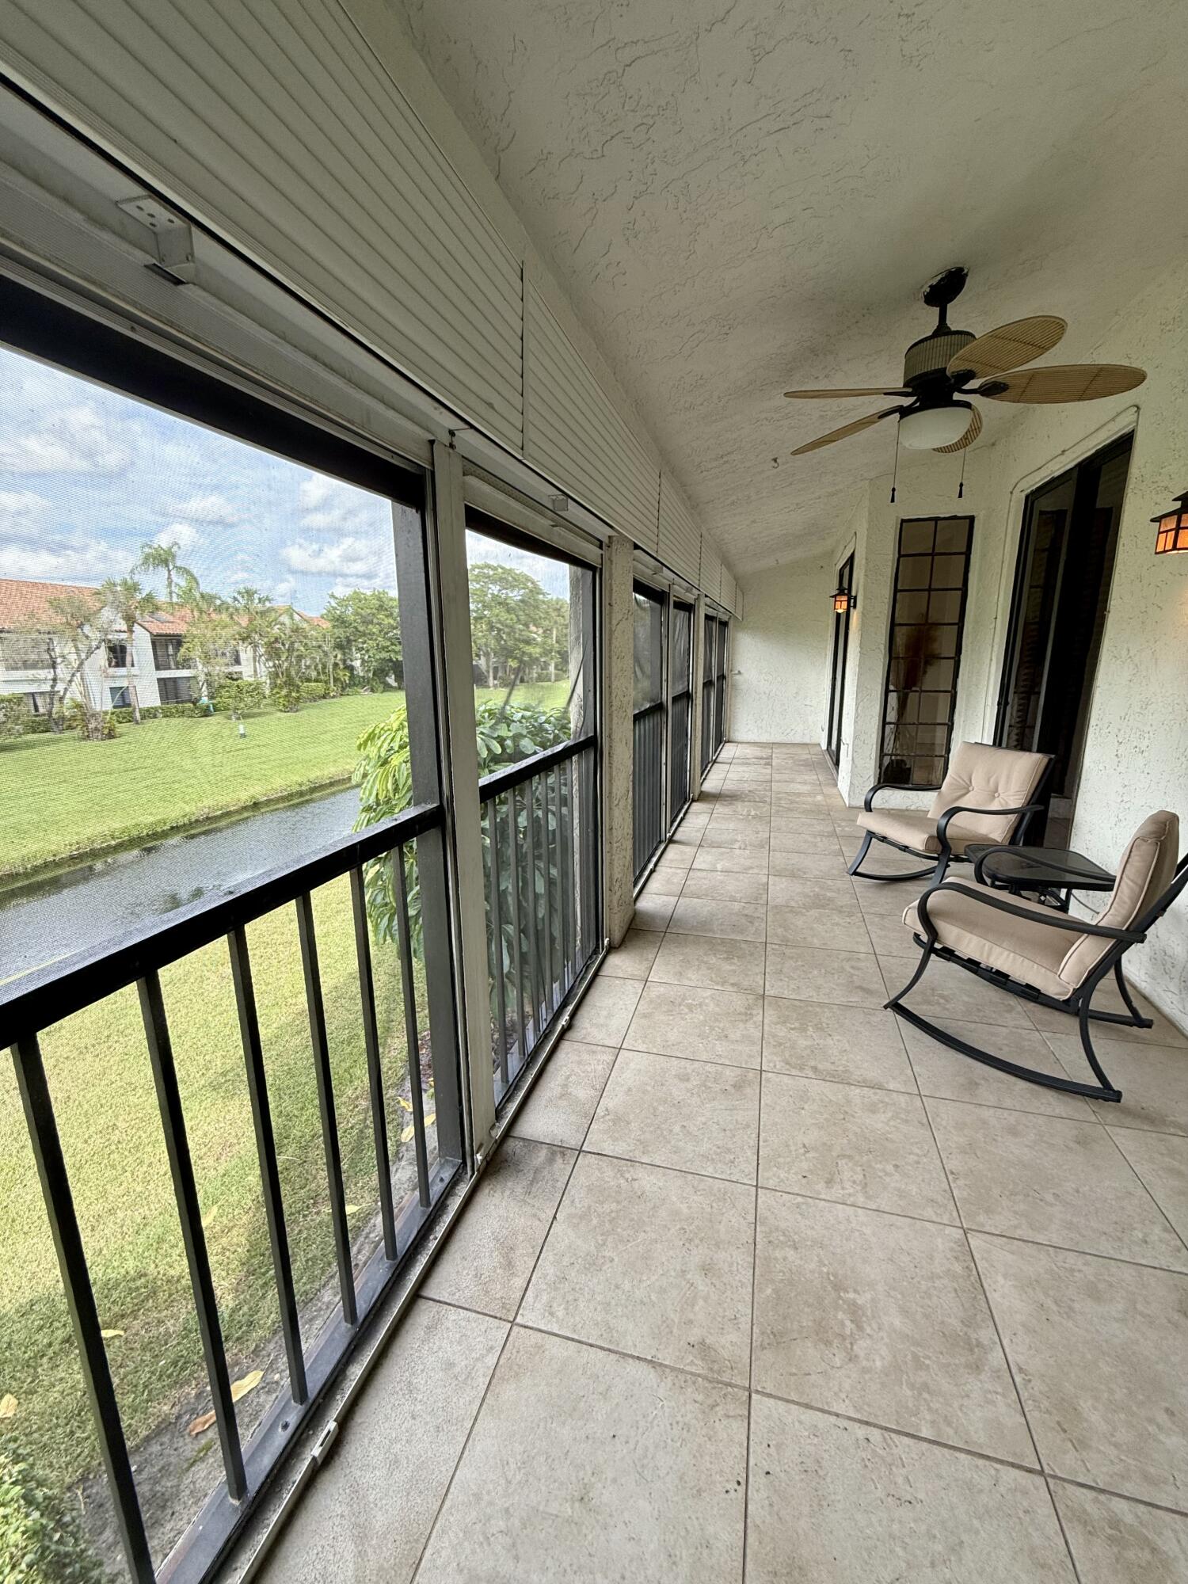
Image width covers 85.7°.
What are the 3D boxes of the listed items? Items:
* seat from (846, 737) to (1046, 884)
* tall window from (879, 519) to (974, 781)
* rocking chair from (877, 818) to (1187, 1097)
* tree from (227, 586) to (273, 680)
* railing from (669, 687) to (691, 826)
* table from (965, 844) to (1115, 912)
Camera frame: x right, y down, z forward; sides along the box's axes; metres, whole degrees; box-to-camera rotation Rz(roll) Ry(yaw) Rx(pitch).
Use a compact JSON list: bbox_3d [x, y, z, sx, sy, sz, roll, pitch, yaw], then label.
[{"bbox_3d":[1.995,0.196,3.662,0.762,0.889,0.615,-3,13,-11],"label":"seat"},{"bbox_3d":[2.882,-1.178,5.596,0.560,2.290,0.090,3,13,15],"label":"tall window"},{"bbox_3d":[1.608,0.472,2.330,0.615,0.925,0.762,-12,16,-41],"label":"rocking chair"},{"bbox_3d":[-26.898,-11.445,50.000,3.200,8.900,3.200,-1,12,-1],"label":"tree"},{"bbox_3d":[0.757,-0.329,5.780,0.070,1.060,1.170,3,13,15],"label":"railing"},{"bbox_3d":[2.062,0.552,3.021,0.505,0.462,0.505,3,13,15],"label":"table"}]

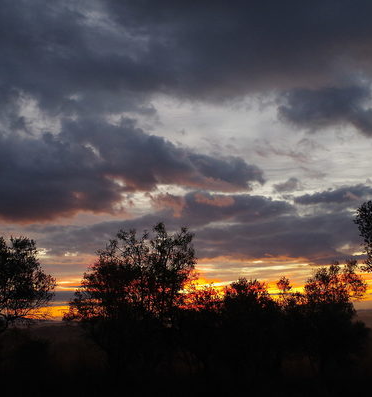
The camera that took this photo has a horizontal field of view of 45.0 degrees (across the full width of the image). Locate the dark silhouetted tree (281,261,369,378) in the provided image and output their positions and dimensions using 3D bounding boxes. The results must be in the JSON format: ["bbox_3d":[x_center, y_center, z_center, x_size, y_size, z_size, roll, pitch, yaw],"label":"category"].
[{"bbox_3d":[4.227,3.636,13.699,2.600,3.470,2.540,-2,-14,0],"label":"dark silhouetted tree"}]

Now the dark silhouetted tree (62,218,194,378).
[{"bbox_3d":[-1.695,2.958,13.706,3.910,4.530,3.620,-2,-14,0],"label":"dark silhouetted tree"}]

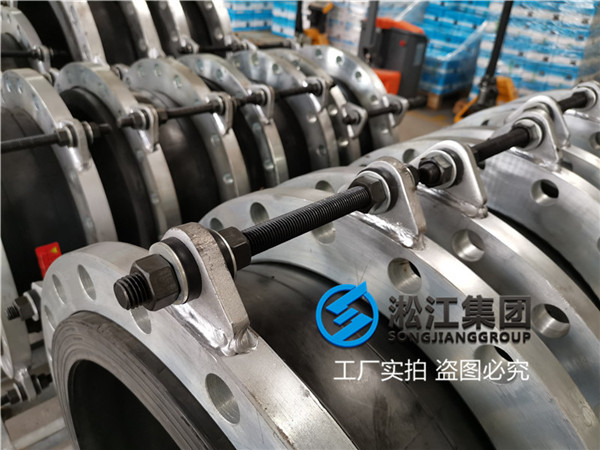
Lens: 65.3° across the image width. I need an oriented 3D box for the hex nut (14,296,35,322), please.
[{"bbox_3d":[-0.380,0.115,0.643,0.015,0.029,0.033,-23,-11,-40],"label":"hex nut"}]

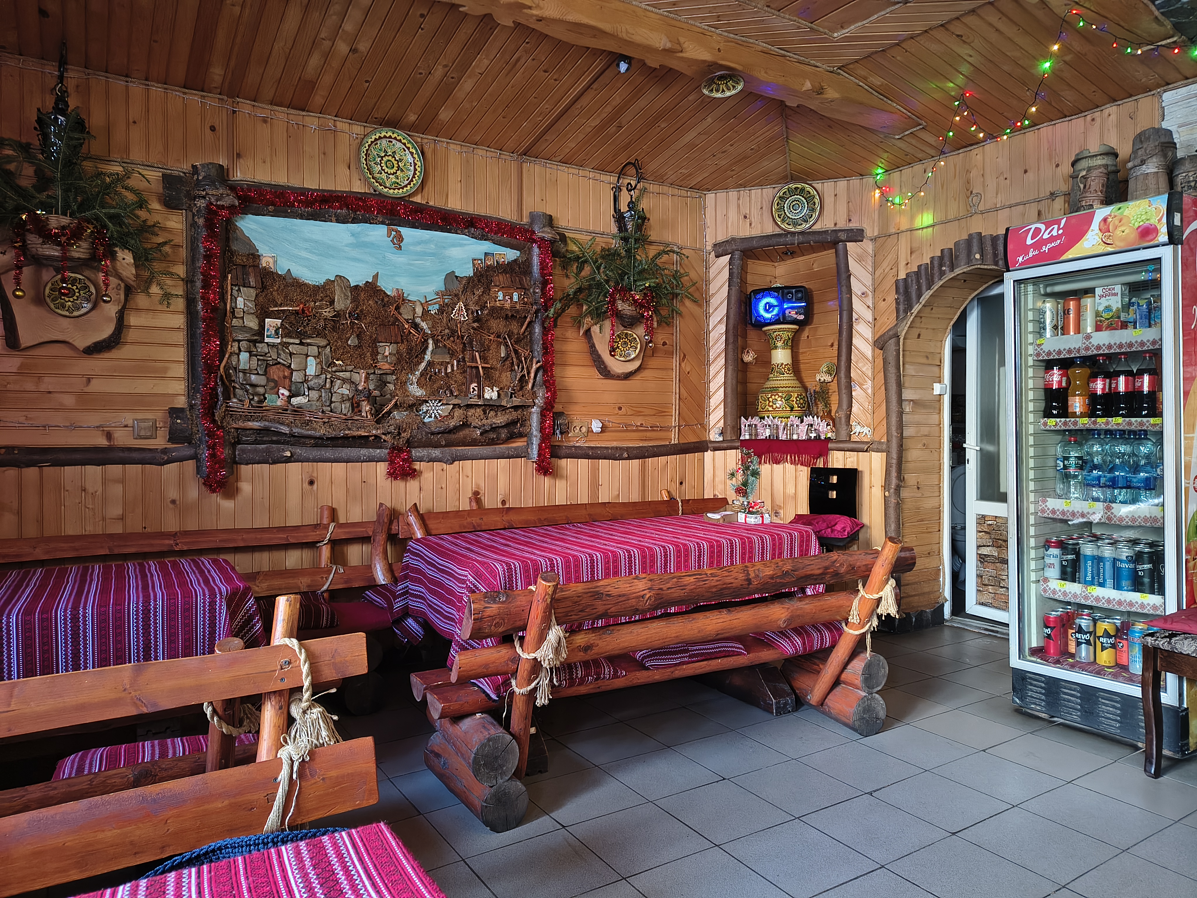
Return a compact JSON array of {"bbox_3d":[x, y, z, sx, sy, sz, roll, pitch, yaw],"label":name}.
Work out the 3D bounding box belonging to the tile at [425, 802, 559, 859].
[{"bbox_3d":[-0.304,1.078,2.394,0.300,0.010,0.300,-1,3,-33],"label":"tile"}]

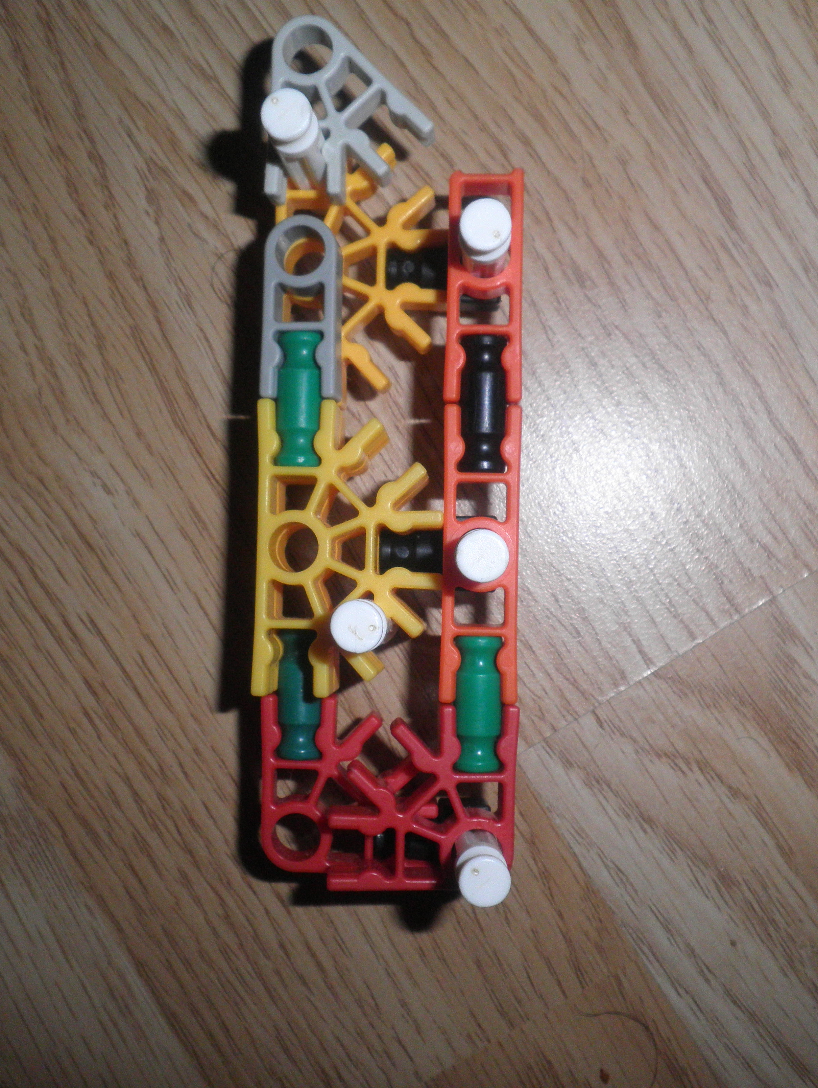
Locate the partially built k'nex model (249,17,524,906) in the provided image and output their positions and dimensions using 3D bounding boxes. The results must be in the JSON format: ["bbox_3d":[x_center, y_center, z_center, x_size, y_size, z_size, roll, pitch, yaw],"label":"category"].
[{"bbox_3d":[-0.002,-0.011,0.144,0.034,0.033,0.111,0,91,4],"label":"partially built k'nex model"}]

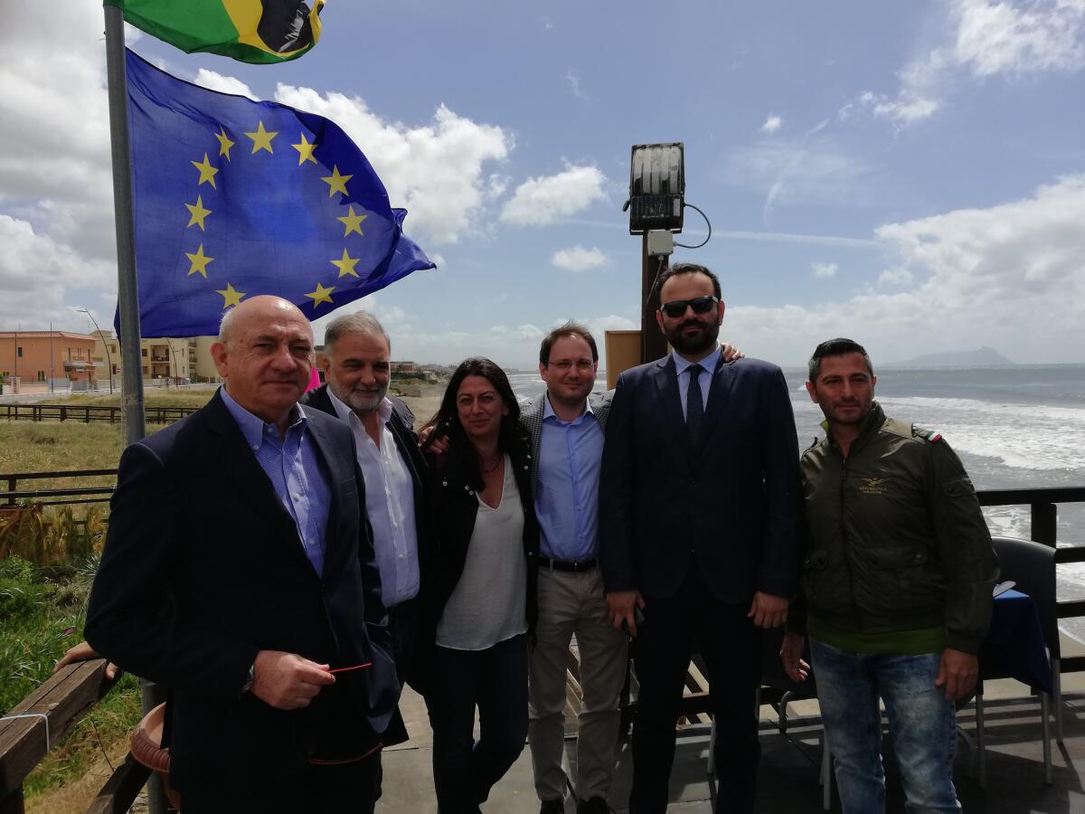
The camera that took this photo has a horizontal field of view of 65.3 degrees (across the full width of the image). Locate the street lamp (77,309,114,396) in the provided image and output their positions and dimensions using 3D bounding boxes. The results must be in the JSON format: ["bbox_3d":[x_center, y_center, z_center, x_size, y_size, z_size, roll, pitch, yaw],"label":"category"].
[{"bbox_3d":[-43.119,-5.324,81.700,3.300,8.200,0.350,-2,2,-12],"label":"street lamp"}]

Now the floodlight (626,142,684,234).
[{"bbox_3d":[0.496,-0.957,3.700,0.245,0.375,0.170,-1,2,7],"label":"floodlight"}]

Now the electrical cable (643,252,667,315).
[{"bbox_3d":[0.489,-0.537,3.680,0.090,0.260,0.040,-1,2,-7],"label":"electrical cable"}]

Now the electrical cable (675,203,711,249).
[{"bbox_3d":[0.656,-0.792,3.690,0.157,0.200,0.060,-1,2,-7],"label":"electrical cable"}]

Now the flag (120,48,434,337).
[{"bbox_3d":[-0.970,-0.730,3.240,1.200,1.000,0.270,-3,3,-38],"label":"flag"}]

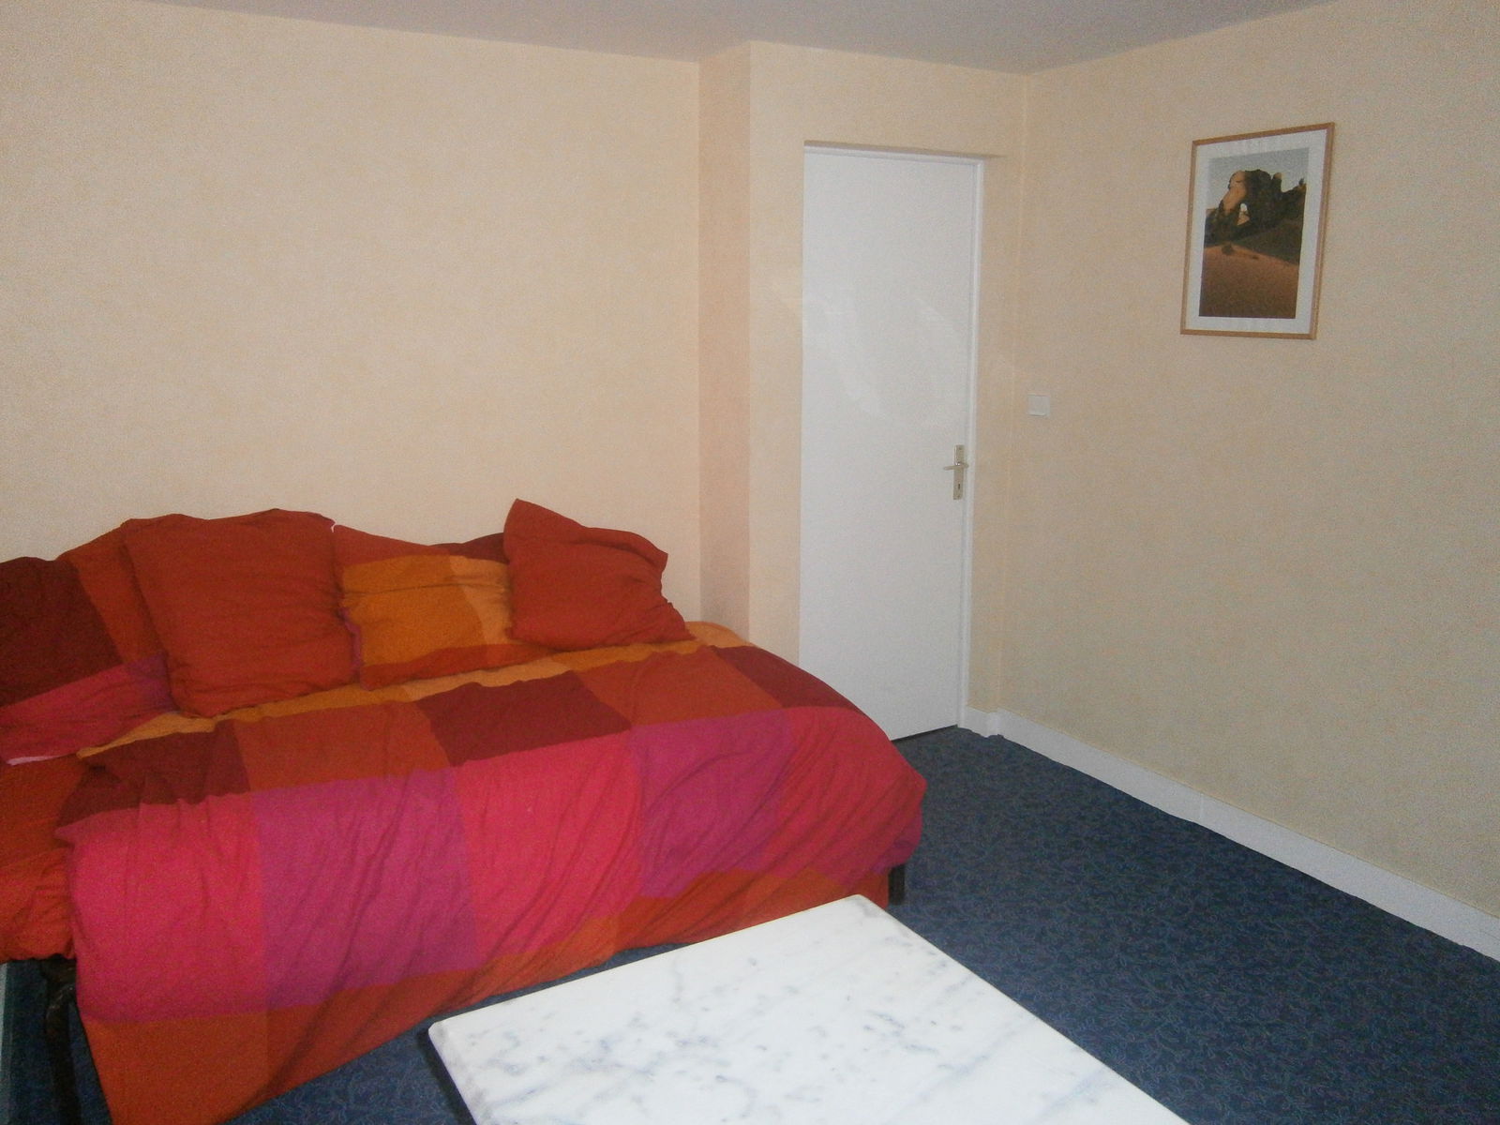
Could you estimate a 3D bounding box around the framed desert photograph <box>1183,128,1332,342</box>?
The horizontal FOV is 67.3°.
[{"bbox_3d":[1.394,-0.901,3.124,0.020,0.542,0.424,-10,16,-29],"label":"framed desert photograph"}]

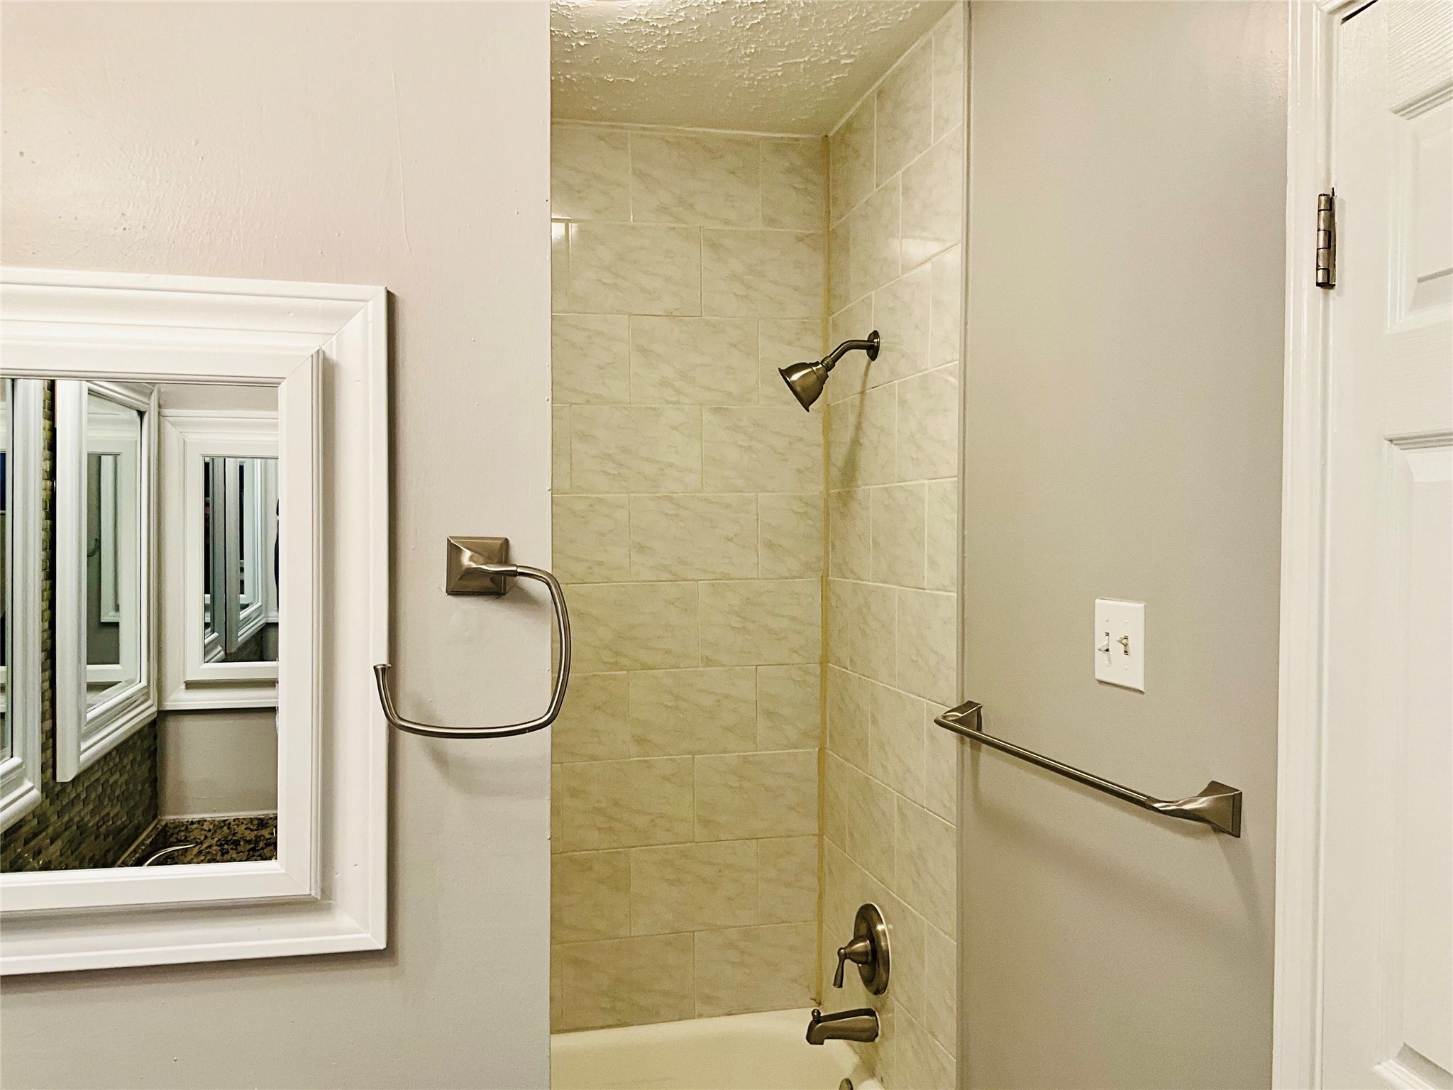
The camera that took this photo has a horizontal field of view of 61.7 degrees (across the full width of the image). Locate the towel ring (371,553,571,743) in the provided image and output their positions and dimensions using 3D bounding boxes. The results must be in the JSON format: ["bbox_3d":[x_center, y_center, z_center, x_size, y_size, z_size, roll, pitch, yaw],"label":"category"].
[{"bbox_3d":[-0.227,0.084,1.094,0.169,0.171,0.068,0,1,-14],"label":"towel ring"}]

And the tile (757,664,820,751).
[{"bbox_3d":[0.150,0.385,2.885,0.159,0.203,0.010,0,1,-14],"label":"tile"}]

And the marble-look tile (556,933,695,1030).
[{"bbox_3d":[-0.223,1.001,2.796,0.306,0.202,0.010,0,1,-13],"label":"marble-look tile"}]

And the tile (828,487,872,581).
[{"bbox_3d":[0.277,-0.021,2.688,0.010,0.202,0.292,0,1,-13],"label":"tile"}]

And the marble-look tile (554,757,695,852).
[{"bbox_3d":[-0.224,0.593,2.790,0.306,0.202,0.010,0,1,-13],"label":"marble-look tile"}]

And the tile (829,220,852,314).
[{"bbox_3d":[0.265,-0.636,2.780,0.010,0.204,0.153,0,1,-13],"label":"tile"}]

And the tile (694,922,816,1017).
[{"bbox_3d":[0.069,0.999,2.864,0.292,0.200,0.010,0,1,-13],"label":"tile"}]

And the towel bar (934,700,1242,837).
[{"bbox_3d":[0.459,0.297,1.722,0.080,0.053,0.735,0,1,-13],"label":"towel bar"}]

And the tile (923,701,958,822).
[{"bbox_3d":[0.392,0.391,2.199,0.010,0.203,0.141,0,1,-13],"label":"tile"}]

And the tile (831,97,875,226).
[{"bbox_3d":[0.281,-0.836,2.675,0.010,0.207,0.302,0,1,-13],"label":"tile"}]

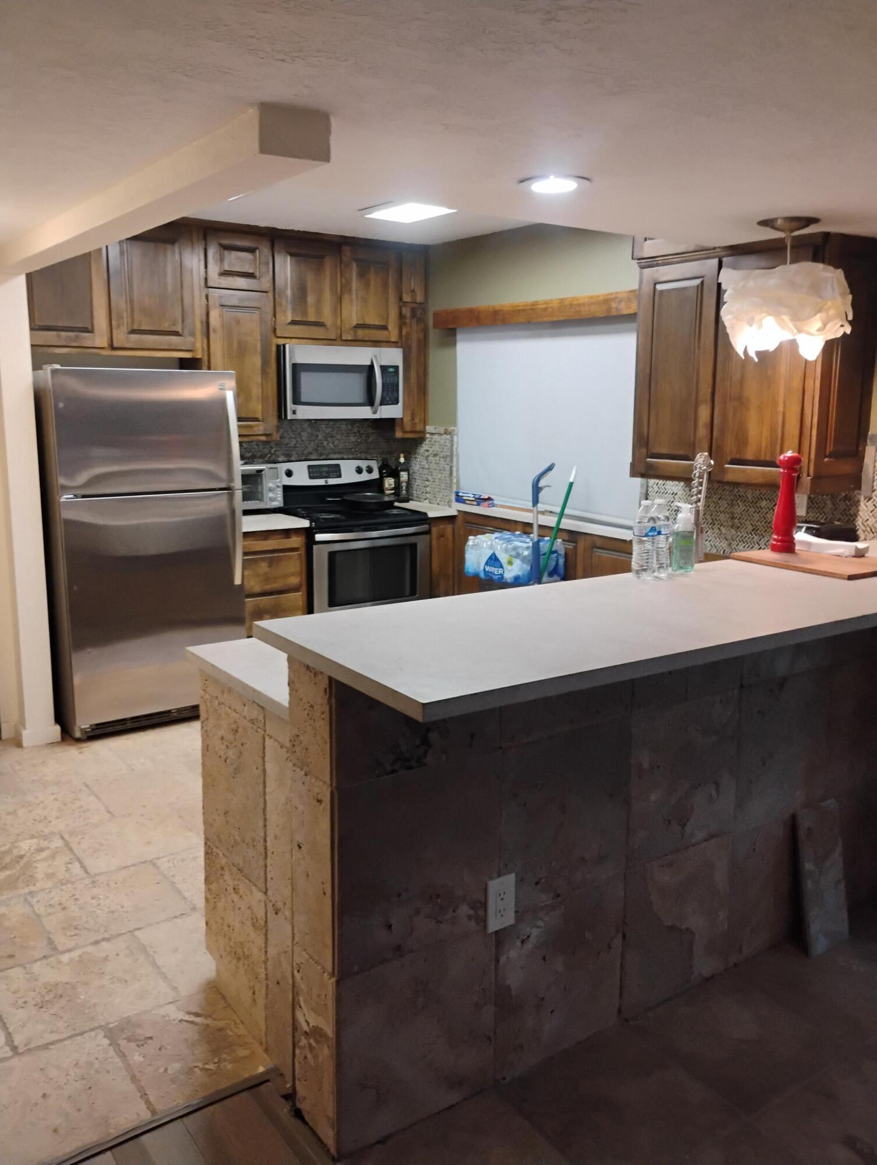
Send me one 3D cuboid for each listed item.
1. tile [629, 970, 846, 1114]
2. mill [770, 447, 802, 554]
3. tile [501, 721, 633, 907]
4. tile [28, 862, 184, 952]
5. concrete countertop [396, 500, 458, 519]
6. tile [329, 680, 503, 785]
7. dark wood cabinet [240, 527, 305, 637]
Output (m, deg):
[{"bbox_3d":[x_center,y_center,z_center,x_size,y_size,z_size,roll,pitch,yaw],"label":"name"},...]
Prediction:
[{"bbox_3d":[0.762,1.163,2.410,0.413,0.015,0.409,-7,13,-34],"label":"tile"},{"bbox_3d":[1.129,-0.265,3.057,0.080,0.317,0.080,-7,13,-34],"label":"mill"},{"bbox_3d":[0.292,0.536,2.191,0.405,0.402,0.018,-7,13,-34],"label":"tile"},{"bbox_3d":[-1.022,1.006,2.933,0.395,0.014,0.375,-7,12,-34],"label":"tile"},{"bbox_3d":[-0.138,-0.446,5.780,0.240,0.035,0.610,-7,13,-34],"label":"concrete countertop"},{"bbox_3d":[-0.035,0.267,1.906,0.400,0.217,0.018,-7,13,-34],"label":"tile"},{"bbox_3d":[-1.040,0.115,5.224,0.390,0.880,0.600,-7,13,-34],"label":"dark wood cabinet"}]

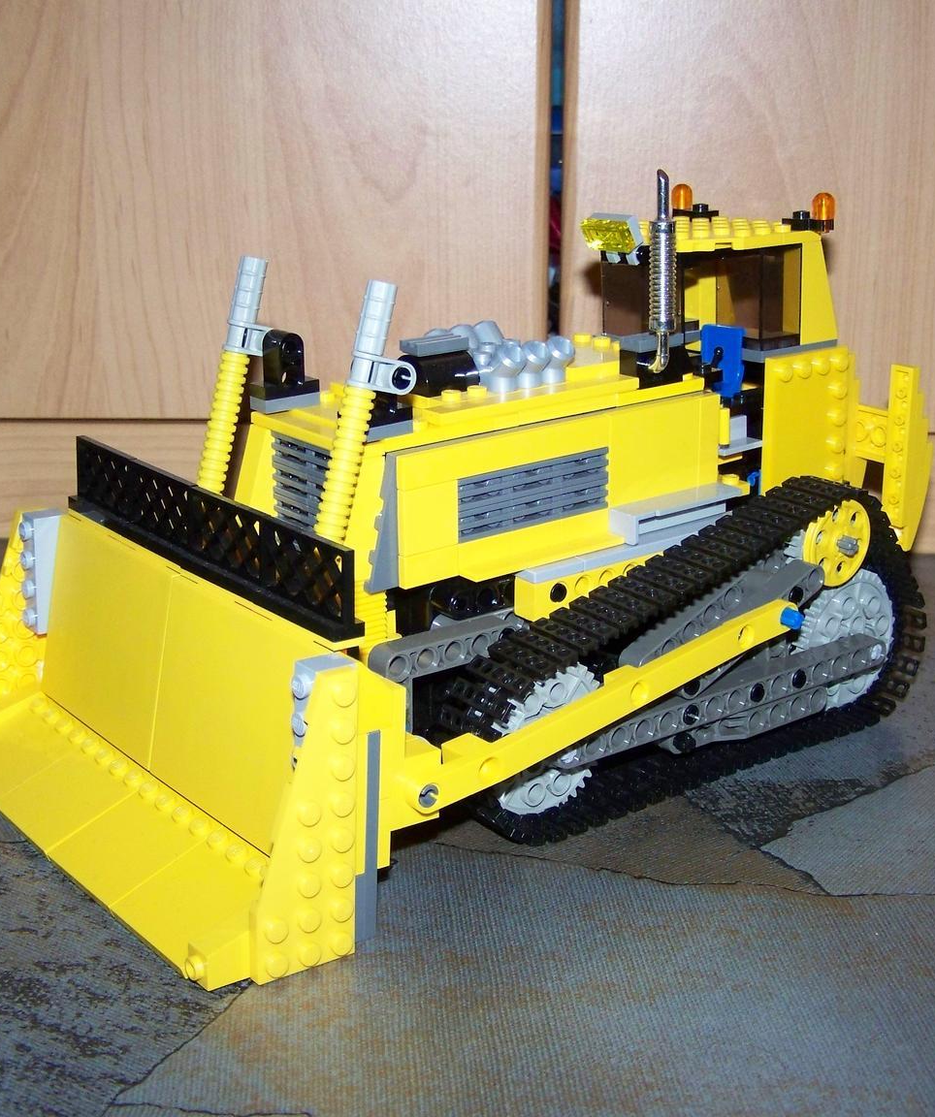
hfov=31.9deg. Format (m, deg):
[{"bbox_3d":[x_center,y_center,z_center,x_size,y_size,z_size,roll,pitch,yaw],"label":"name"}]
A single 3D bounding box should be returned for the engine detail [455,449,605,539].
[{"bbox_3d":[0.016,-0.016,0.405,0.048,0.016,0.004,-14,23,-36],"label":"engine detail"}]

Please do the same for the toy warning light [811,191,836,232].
[{"bbox_3d":[0.099,-0.096,0.453,0.007,0.012,0.007,0,18,0],"label":"toy warning light"}]

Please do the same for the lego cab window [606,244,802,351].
[{"bbox_3d":[0.066,-0.075,0.466,0.040,0.029,0.043,-14,23,-36],"label":"lego cab window"}]

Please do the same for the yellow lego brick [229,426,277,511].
[{"bbox_3d":[-0.052,-0.020,0.417,0.016,0.029,0.008,-14,23,-36],"label":"yellow lego brick"}]

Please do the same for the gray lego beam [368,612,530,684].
[{"bbox_3d":[-0.005,0.020,0.384,0.040,0.008,0.008,-14,23,-36],"label":"gray lego beam"}]

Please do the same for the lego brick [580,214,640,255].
[{"bbox_3d":[0.039,-0.088,0.444,0.006,0.009,0.016,-37,35,-25],"label":"lego brick"}]

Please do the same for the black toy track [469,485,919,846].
[{"bbox_3d":[0.059,0.023,0.420,0.165,0.069,0.021,-14,23,-36],"label":"black toy track"}]

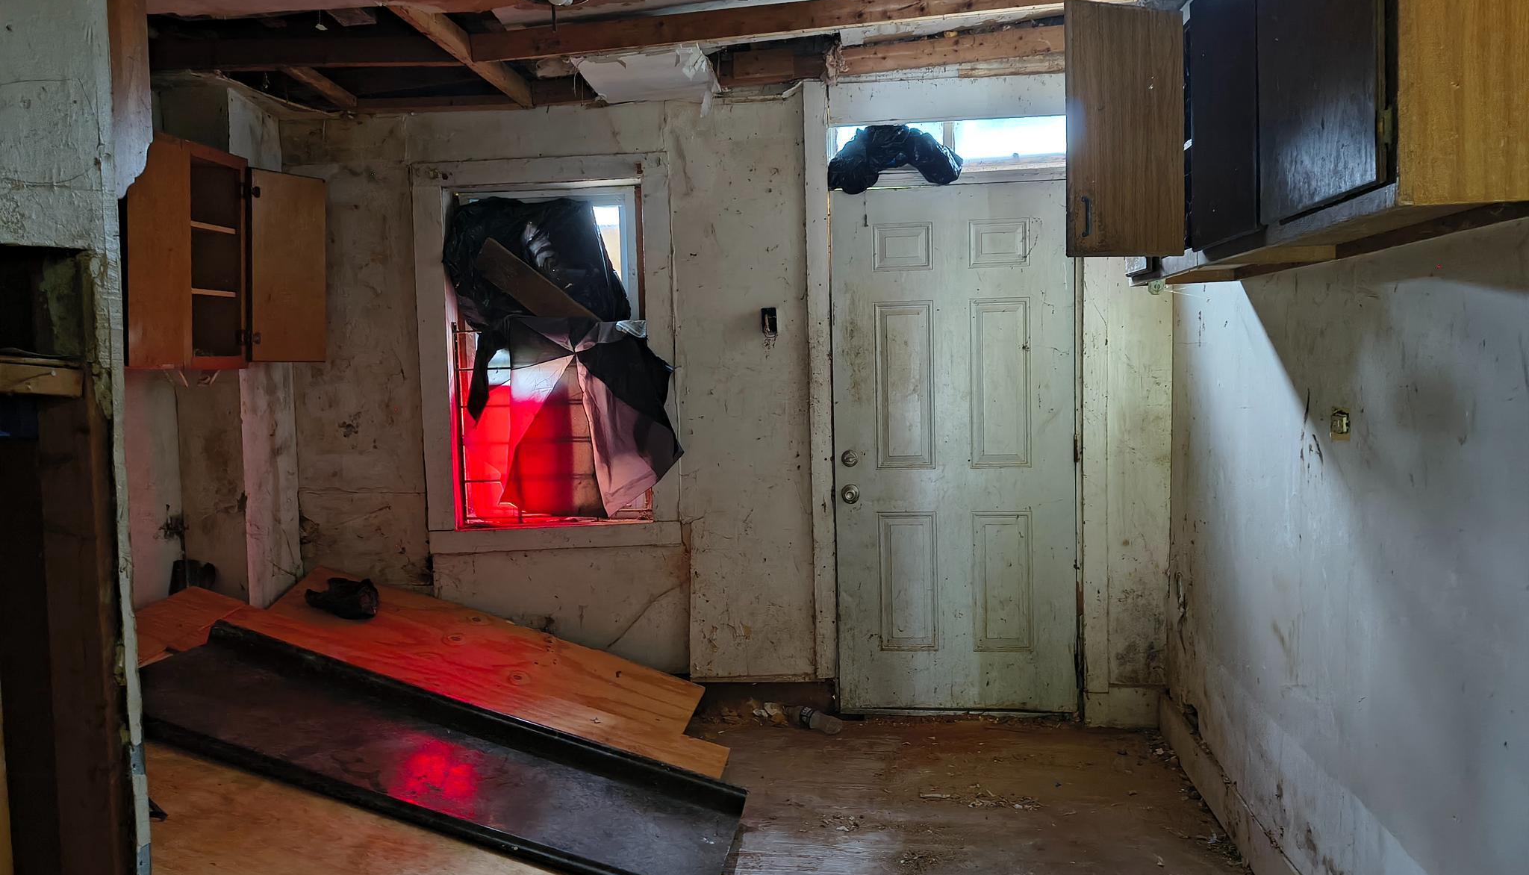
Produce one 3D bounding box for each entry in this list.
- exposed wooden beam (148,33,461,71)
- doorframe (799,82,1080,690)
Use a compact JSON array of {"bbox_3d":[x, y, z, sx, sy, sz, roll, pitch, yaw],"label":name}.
[{"bbox_3d":[-1.589,-1.328,3.823,1.140,0.095,0.042,1,5,7],"label":"exposed wooden beam"},{"bbox_3d":[0.693,-0.144,4.252,1.030,2.450,0.120,-1,5,7],"label":"doorframe"}]

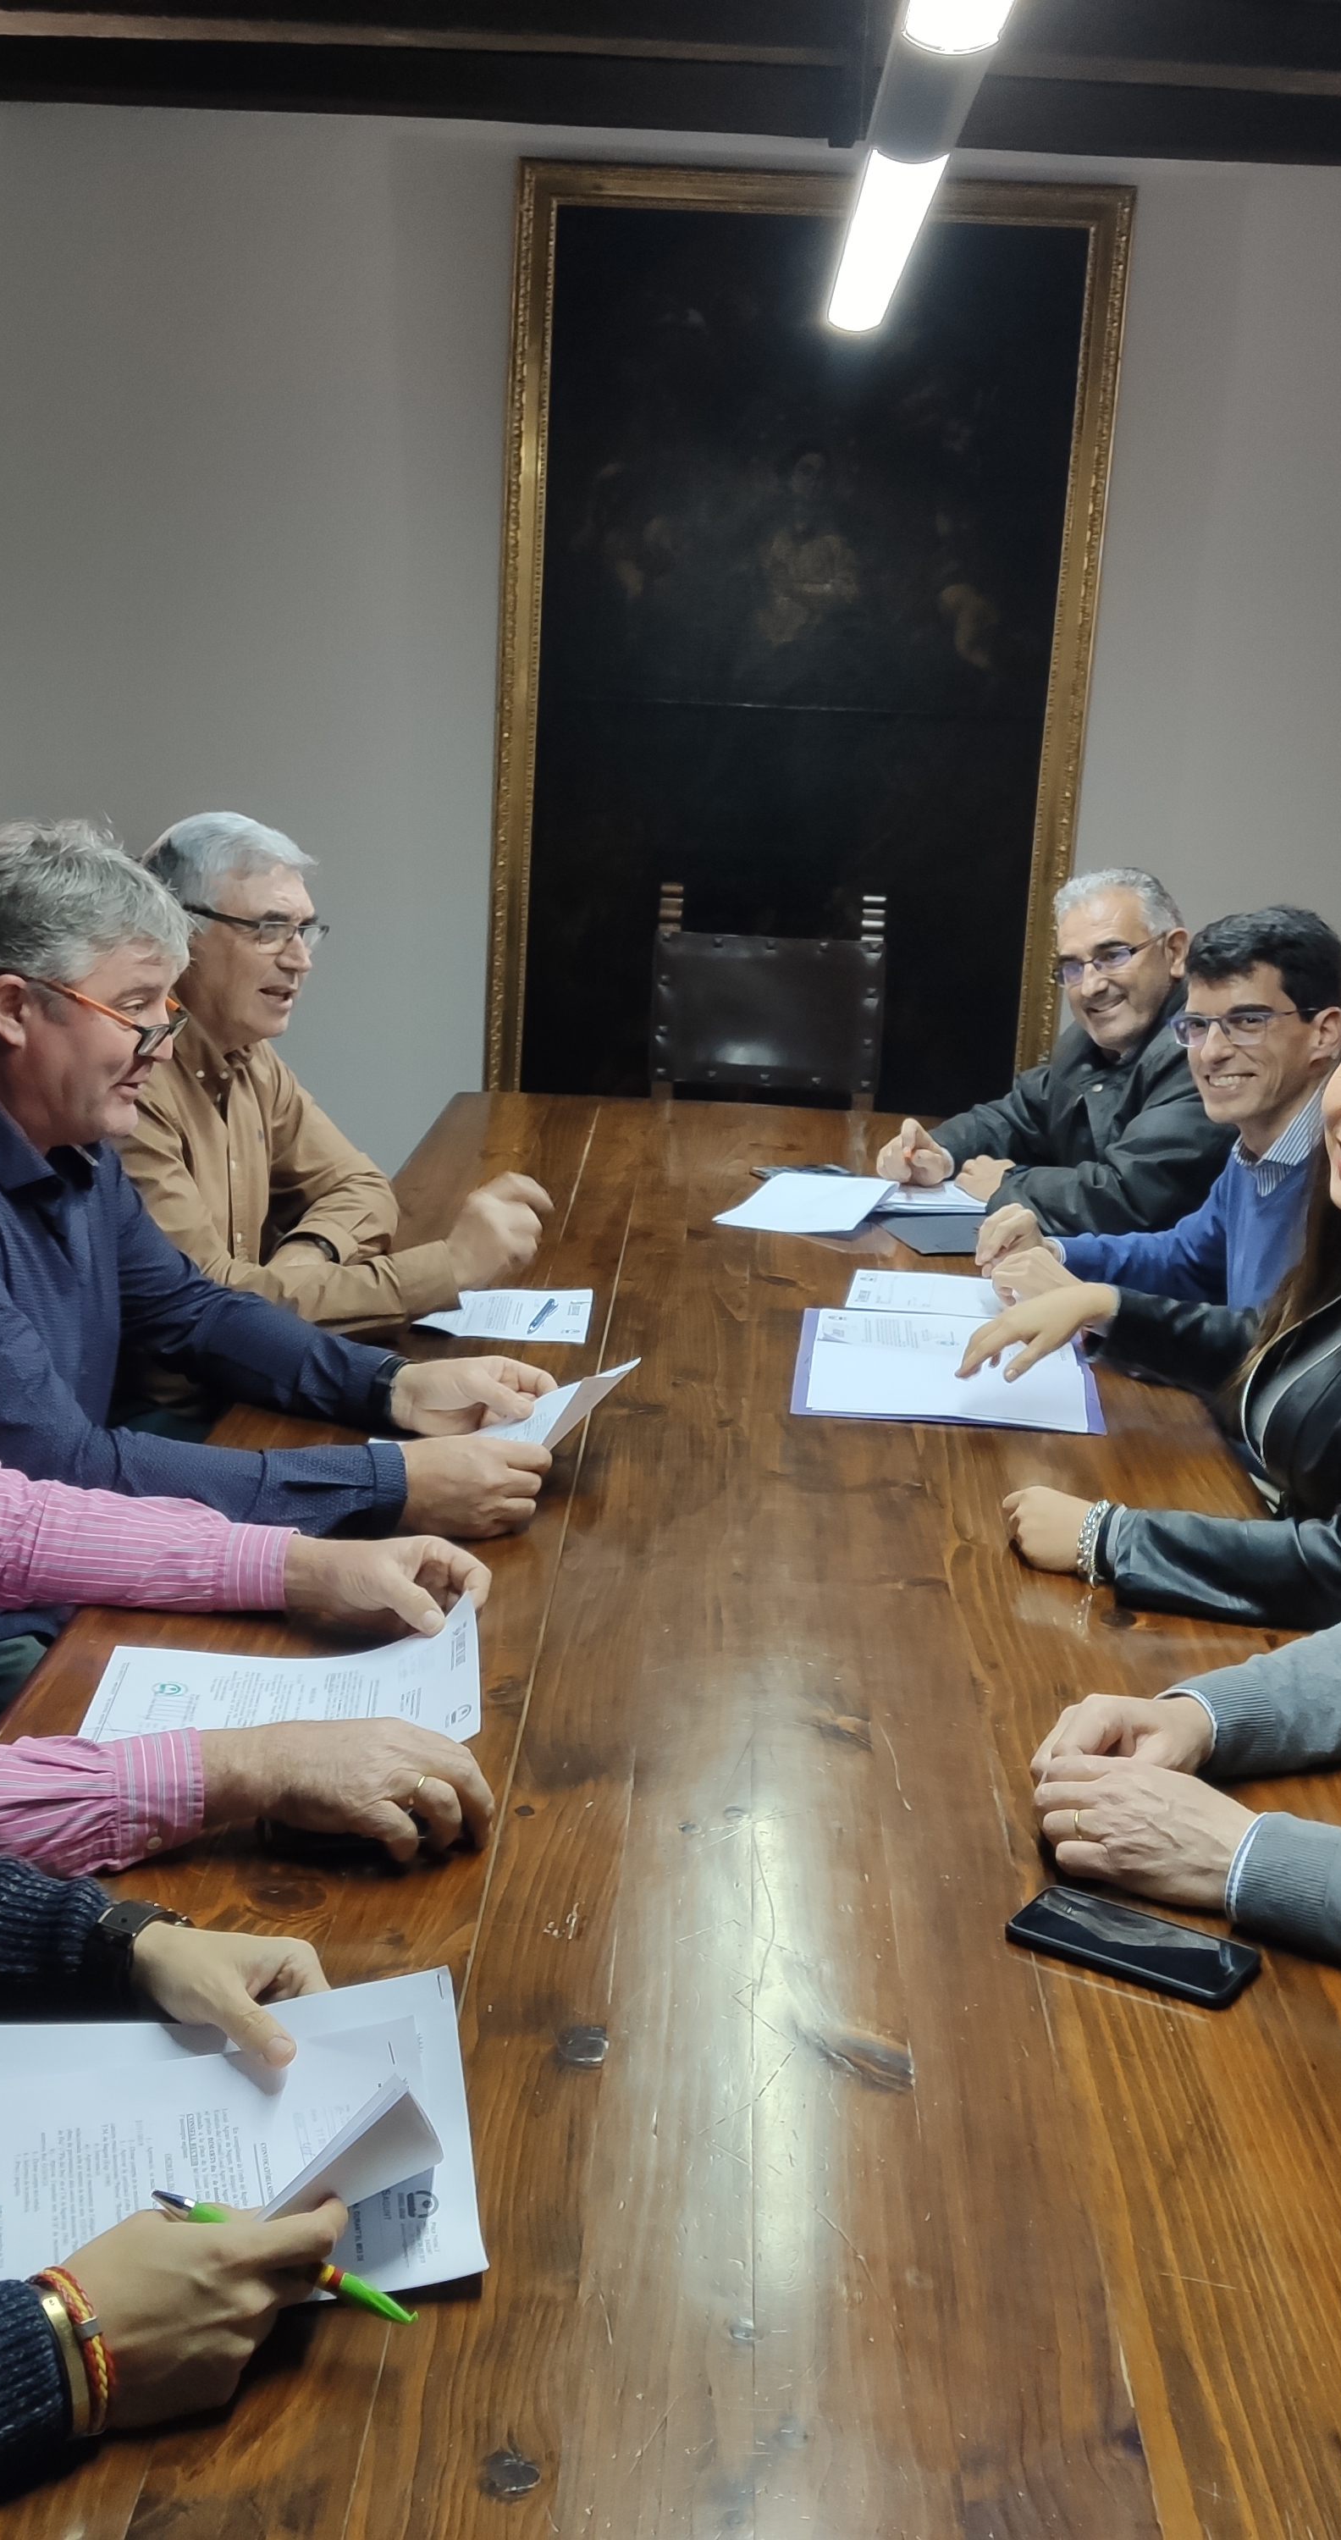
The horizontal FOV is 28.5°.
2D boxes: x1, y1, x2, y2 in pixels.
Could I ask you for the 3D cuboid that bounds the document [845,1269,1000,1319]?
[{"bbox_3d":[0.375,0.031,3.333,0.297,0.006,0.210,3,13,1],"label":"document"}]

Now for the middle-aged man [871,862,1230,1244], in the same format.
[{"bbox_3d":[0.657,0.063,3.783,0.660,1.300,0.560,-4,15,-28],"label":"middle-aged man"}]

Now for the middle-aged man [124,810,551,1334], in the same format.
[{"bbox_3d":[-0.513,0.146,3.059,0.680,1.347,0.560,7,14,18],"label":"middle-aged man"}]

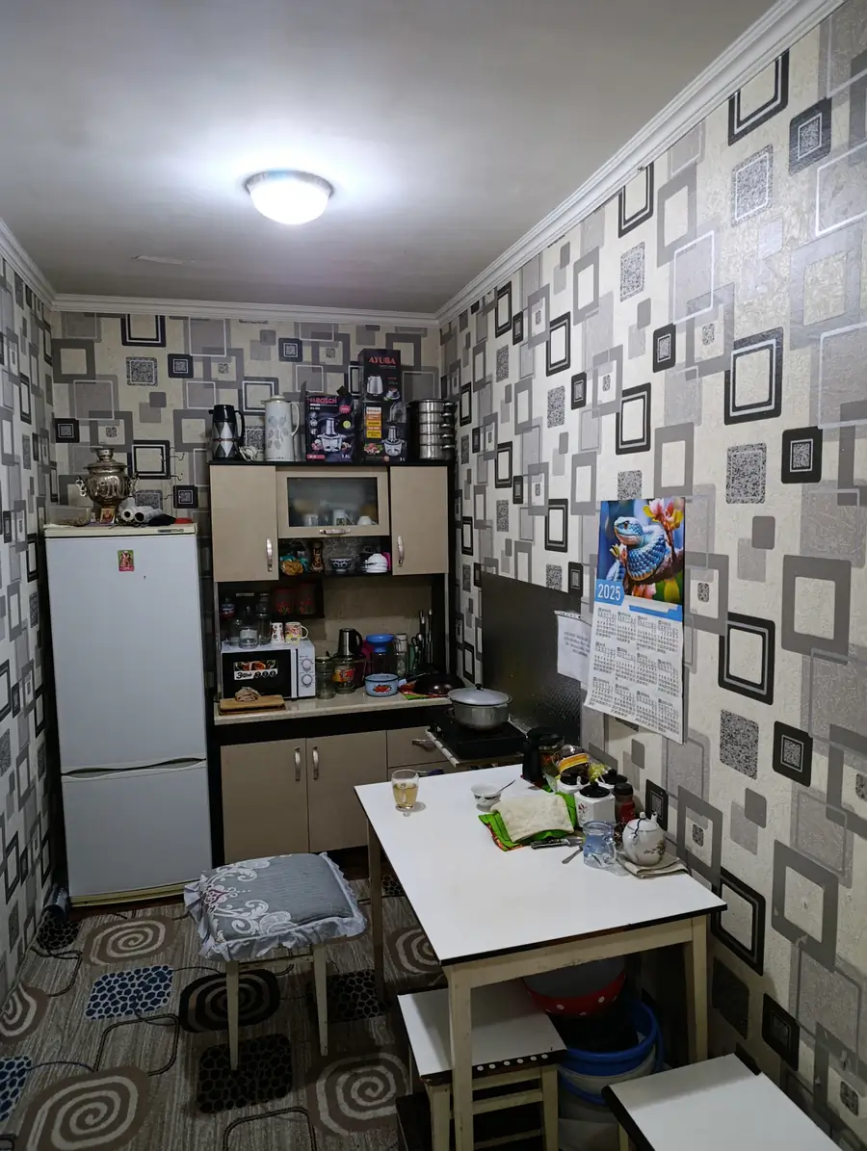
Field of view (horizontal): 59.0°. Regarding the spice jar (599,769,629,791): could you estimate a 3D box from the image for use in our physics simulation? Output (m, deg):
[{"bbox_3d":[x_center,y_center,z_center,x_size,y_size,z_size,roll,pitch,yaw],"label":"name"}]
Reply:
[{"bbox_3d":[0.564,0.684,2.399,0.112,0.132,0.110,4,8,42],"label":"spice jar"}]

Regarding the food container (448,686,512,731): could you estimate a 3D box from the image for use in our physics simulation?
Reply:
[{"bbox_3d":[0.190,0.525,3.127,0.275,0.150,0.260,-1,5,0],"label":"food container"}]

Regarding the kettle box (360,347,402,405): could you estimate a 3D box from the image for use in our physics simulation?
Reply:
[{"bbox_3d":[-0.273,-0.998,3.881,0.190,0.255,0.155,-2,5,-16],"label":"kettle box"}]

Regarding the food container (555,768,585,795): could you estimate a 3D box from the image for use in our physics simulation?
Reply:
[{"bbox_3d":[0.453,0.687,2.437,0.115,0.134,0.115,1,6,22],"label":"food container"}]

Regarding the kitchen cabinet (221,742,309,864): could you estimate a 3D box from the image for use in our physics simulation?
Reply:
[{"bbox_3d":[-0.824,1.018,3.725,0.385,0.555,0.460,-2,5,-15],"label":"kitchen cabinet"}]

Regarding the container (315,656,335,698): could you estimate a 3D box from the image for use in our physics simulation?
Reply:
[{"bbox_3d":[-0.532,0.501,3.777,0.094,0.198,0.094,-2,5,-15],"label":"container"}]

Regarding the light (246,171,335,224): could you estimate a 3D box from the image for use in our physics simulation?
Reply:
[{"bbox_3d":[-0.487,-1.234,2.556,0.295,0.113,0.295,-2,5,-15],"label":"light"}]

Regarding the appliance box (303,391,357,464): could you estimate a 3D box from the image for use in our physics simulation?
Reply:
[{"bbox_3d":[-0.540,-0.735,3.915,0.244,0.334,0.223,-2,5,-15],"label":"appliance box"}]

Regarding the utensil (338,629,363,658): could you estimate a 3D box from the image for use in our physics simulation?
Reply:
[{"bbox_3d":[-0.453,0.397,4.136,0.155,0.235,0.130,-2,5,-15],"label":"utensil"}]

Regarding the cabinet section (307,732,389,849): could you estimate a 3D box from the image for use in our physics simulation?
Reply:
[{"bbox_3d":[-0.461,1.007,3.863,0.384,0.556,0.470,-2,5,-15],"label":"cabinet section"}]

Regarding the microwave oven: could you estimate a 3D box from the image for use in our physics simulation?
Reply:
[{"bbox_3d":[-0.834,0.470,3.866,0.442,0.251,0.324,-2,5,-15],"label":"microwave oven"}]

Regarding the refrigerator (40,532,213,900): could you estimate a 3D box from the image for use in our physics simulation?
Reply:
[{"bbox_3d":[-1.410,0.590,3.664,0.608,1.671,0.597,-2,5,-15],"label":"refrigerator"}]

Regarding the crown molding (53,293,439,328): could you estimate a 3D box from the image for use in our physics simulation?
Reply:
[{"bbox_3d":[-0.914,-1.382,3.994,1.980,0.070,0.050,-2,5,-15],"label":"crown molding"}]

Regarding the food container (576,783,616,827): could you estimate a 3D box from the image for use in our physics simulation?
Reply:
[{"bbox_3d":[0.493,0.700,2.336,0.086,0.136,0.086,-4,6,-32],"label":"food container"}]

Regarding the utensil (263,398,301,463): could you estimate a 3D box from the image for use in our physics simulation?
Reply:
[{"bbox_3d":[-0.741,-0.717,3.764,0.185,0.335,0.140,-2,5,-16],"label":"utensil"}]

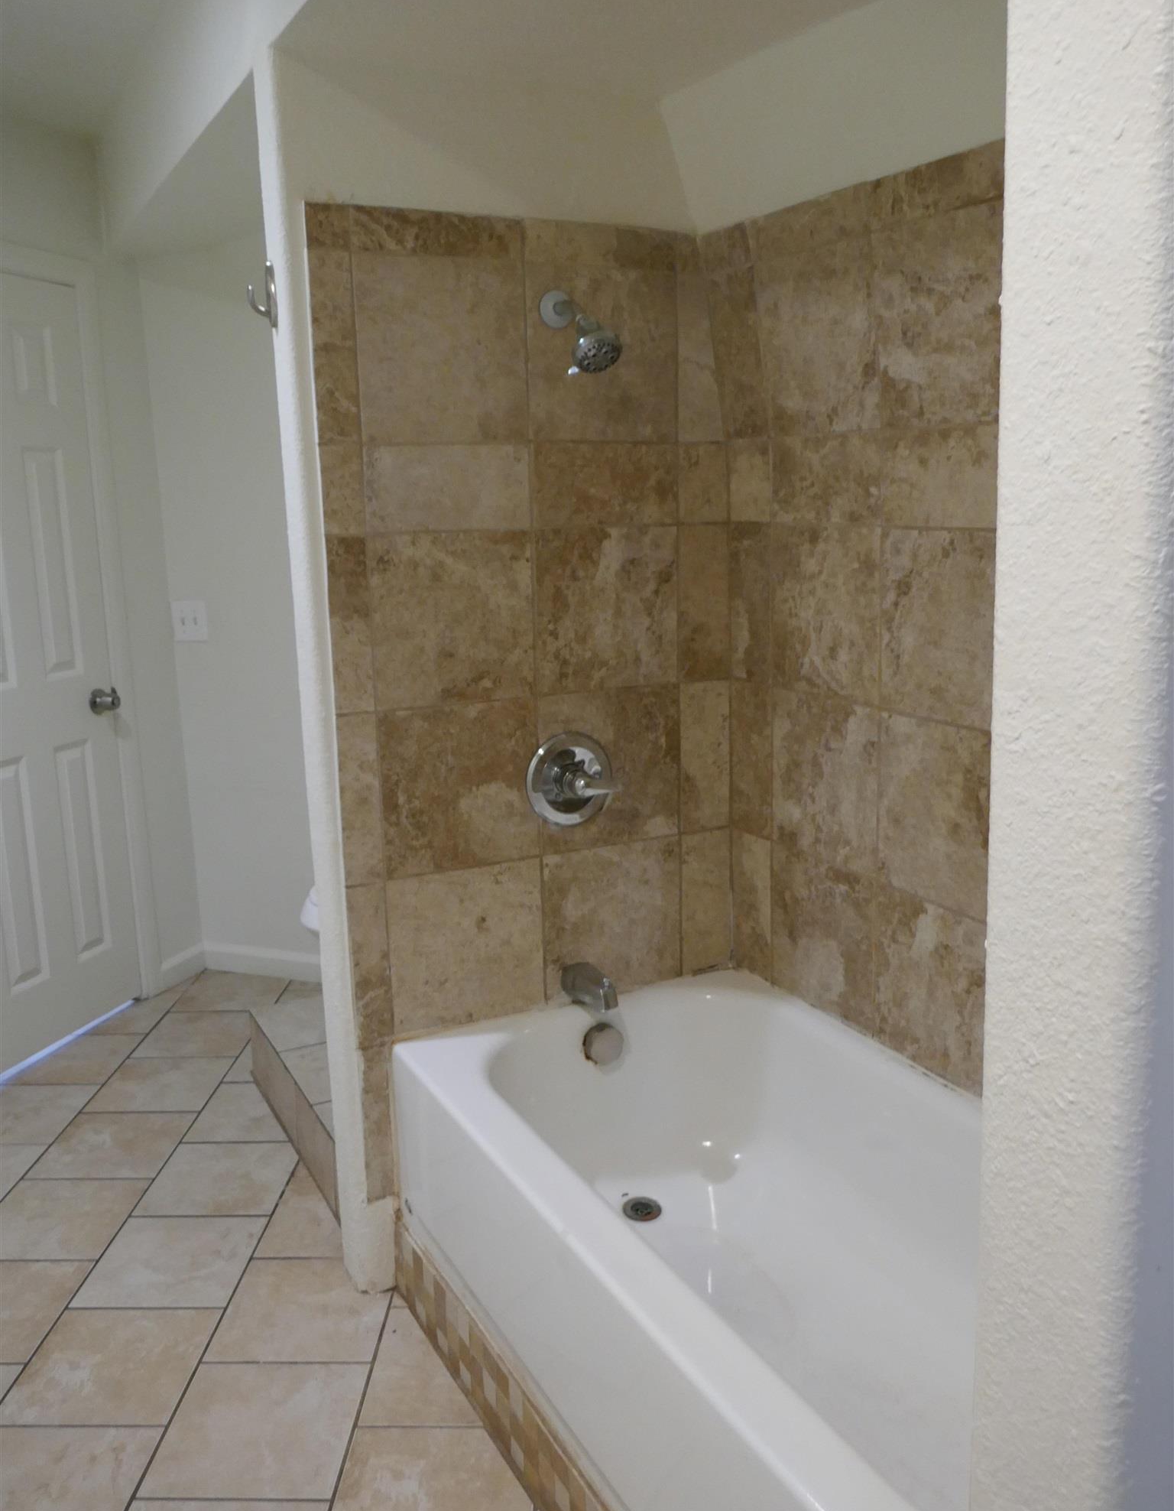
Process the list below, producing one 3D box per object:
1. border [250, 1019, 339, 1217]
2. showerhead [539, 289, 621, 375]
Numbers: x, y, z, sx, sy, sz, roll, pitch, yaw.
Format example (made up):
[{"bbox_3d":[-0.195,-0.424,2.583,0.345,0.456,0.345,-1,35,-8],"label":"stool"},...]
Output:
[{"bbox_3d":[-0.686,0.827,2.862,0.014,0.188,0.870,-7,13,-27],"label":"border"},{"bbox_3d":[-0.015,-0.724,2.071,0.088,0.150,0.192,-7,13,-25],"label":"showerhead"}]

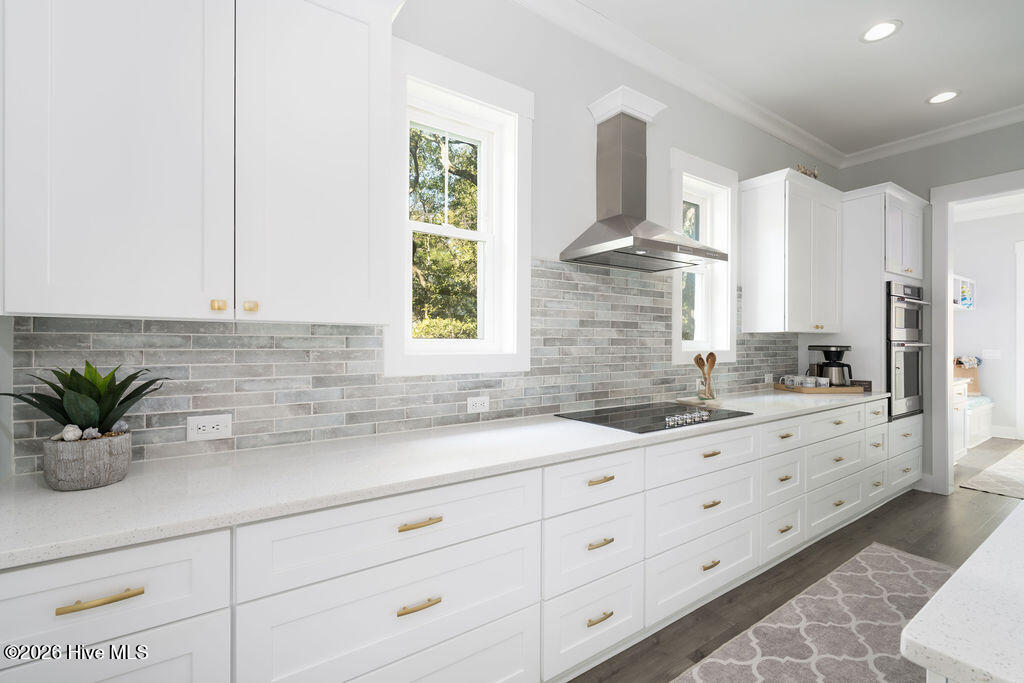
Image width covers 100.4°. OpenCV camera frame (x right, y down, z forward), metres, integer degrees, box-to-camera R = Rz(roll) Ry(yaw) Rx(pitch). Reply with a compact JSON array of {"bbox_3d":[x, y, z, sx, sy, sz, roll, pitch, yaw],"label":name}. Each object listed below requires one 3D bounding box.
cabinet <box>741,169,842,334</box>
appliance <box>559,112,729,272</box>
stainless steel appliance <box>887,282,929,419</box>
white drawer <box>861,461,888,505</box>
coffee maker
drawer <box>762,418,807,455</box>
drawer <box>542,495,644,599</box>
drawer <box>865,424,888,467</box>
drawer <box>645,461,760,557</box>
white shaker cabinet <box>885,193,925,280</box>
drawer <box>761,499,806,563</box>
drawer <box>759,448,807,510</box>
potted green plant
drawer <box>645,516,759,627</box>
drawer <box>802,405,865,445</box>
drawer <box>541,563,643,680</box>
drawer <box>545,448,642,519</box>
[{"bbox_3d":[2.241,-0.650,3.393,0.920,1.165,0.331,0,0,-33],"label":"cabinet"},{"bbox_3d":[0.718,-0.835,2.308,0.747,0.810,0.506,0,0,-33],"label":"appliance"},{"bbox_3d":[3.010,0.070,3.651,0.755,1.046,0.620,0,0,-33],"label":"stainless steel appliance"},{"bbox_3d":[2.558,1.038,3.290,0.417,0.282,0.430,0,0,-33],"label":"white drawer"},{"bbox_3d":[2.555,0.205,3.430,0.300,0.355,0.190,0,0,11],"label":"coffee maker"},{"bbox_3d":[1.417,0.536,2.621,0.510,0.176,0.520,0,0,-33],"label":"drawer"},{"bbox_3d":[0.194,0.769,1.857,0.536,0.290,0.550,0,0,-33],"label":"drawer"},{"bbox_3d":[2.587,0.769,3.369,0.439,0.290,0.520,0,0,-33],"label":"drawer"},{"bbox_3d":[0.807,0.769,2.249,0.919,0.290,0.550,0,0,-33],"label":"drawer"},{"bbox_3d":[3.051,-0.831,3.724,0.840,0.610,0.591,0,0,-33],"label":"white shaker cabinet"},{"bbox_3d":[1.409,1.057,2.634,0.510,0.287,0.550,0,0,-33],"label":"drawer"},{"bbox_3d":[1.417,0.769,2.621,0.510,0.290,0.520,0,0,-33],"label":"drawer"},{"bbox_3d":[-1.166,0.223,1.183,0.330,0.331,0.310,0,0,-33],"label":"potted green plant"},{"bbox_3d":[0.812,1.035,2.166,0.886,0.282,0.430,0,0,-33],"label":"drawer"},{"bbox_3d":[1.986,0.527,2.920,0.928,0.181,0.430,0,0,-33],"label":"drawer"},{"bbox_3d":[0.194,1.057,1.857,0.536,0.287,0.550,0,0,-33],"label":"drawer"},{"bbox_3d":[0.212,0.524,1.778,0.504,0.181,0.430,0,0,-33],"label":"drawer"}]

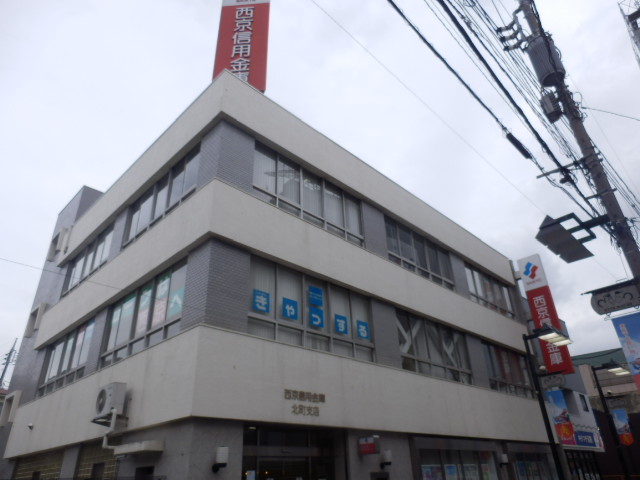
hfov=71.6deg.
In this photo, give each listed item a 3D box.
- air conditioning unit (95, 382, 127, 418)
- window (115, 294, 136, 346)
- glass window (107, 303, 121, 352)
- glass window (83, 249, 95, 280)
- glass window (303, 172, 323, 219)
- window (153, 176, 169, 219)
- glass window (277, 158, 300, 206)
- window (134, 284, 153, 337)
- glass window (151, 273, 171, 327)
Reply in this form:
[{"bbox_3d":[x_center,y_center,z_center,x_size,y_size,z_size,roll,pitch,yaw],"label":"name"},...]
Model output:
[{"bbox_3d":[-4.641,3.593,9.900,0.778,0.630,0.285,-27,-37,37],"label":"air conditioning unit"},{"bbox_3d":[-5.304,2.203,12.168,0.956,1.261,0.080,-27,-37,37],"label":"window"},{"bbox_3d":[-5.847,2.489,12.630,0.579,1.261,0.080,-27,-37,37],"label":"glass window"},{"bbox_3d":[-8.584,0.819,16.513,0.712,1.189,0.080,-27,-37,37],"label":"glass window"},{"bbox_3d":[-0.210,-1.412,13.432,0.080,1.433,0.834,-27,-37,37],"label":"glass window"},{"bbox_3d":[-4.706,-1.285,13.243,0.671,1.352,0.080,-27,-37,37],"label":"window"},{"bbox_3d":[-0.877,-1.716,12.835,0.080,1.464,0.895,-27,-37,37],"label":"glass window"},{"bbox_3d":[-4.578,1.838,11.541,0.671,1.291,0.080,-27,-37,37],"label":"window"},{"bbox_3d":[-3.920,1.489,10.982,0.722,1.301,0.080,-27,-37,37],"label":"glass window"}]

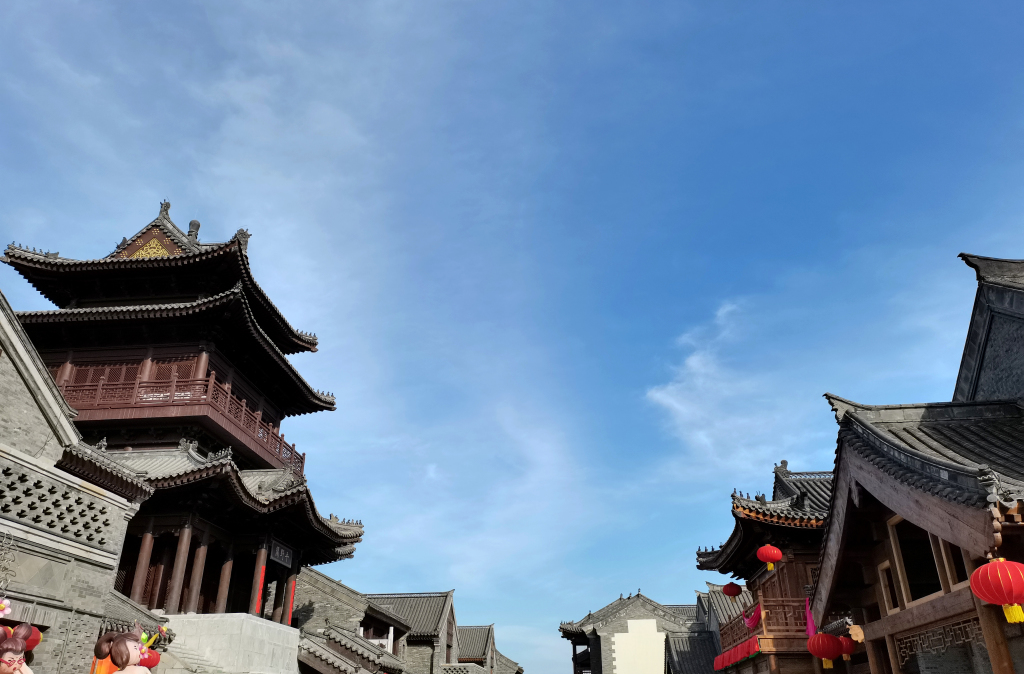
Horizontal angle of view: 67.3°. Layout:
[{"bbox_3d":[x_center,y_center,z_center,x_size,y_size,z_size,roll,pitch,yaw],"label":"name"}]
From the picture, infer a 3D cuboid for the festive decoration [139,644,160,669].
[{"bbox_3d":[-4.946,4.386,10.493,0.310,0.300,0.310,-3,-27,6],"label":"festive decoration"}]

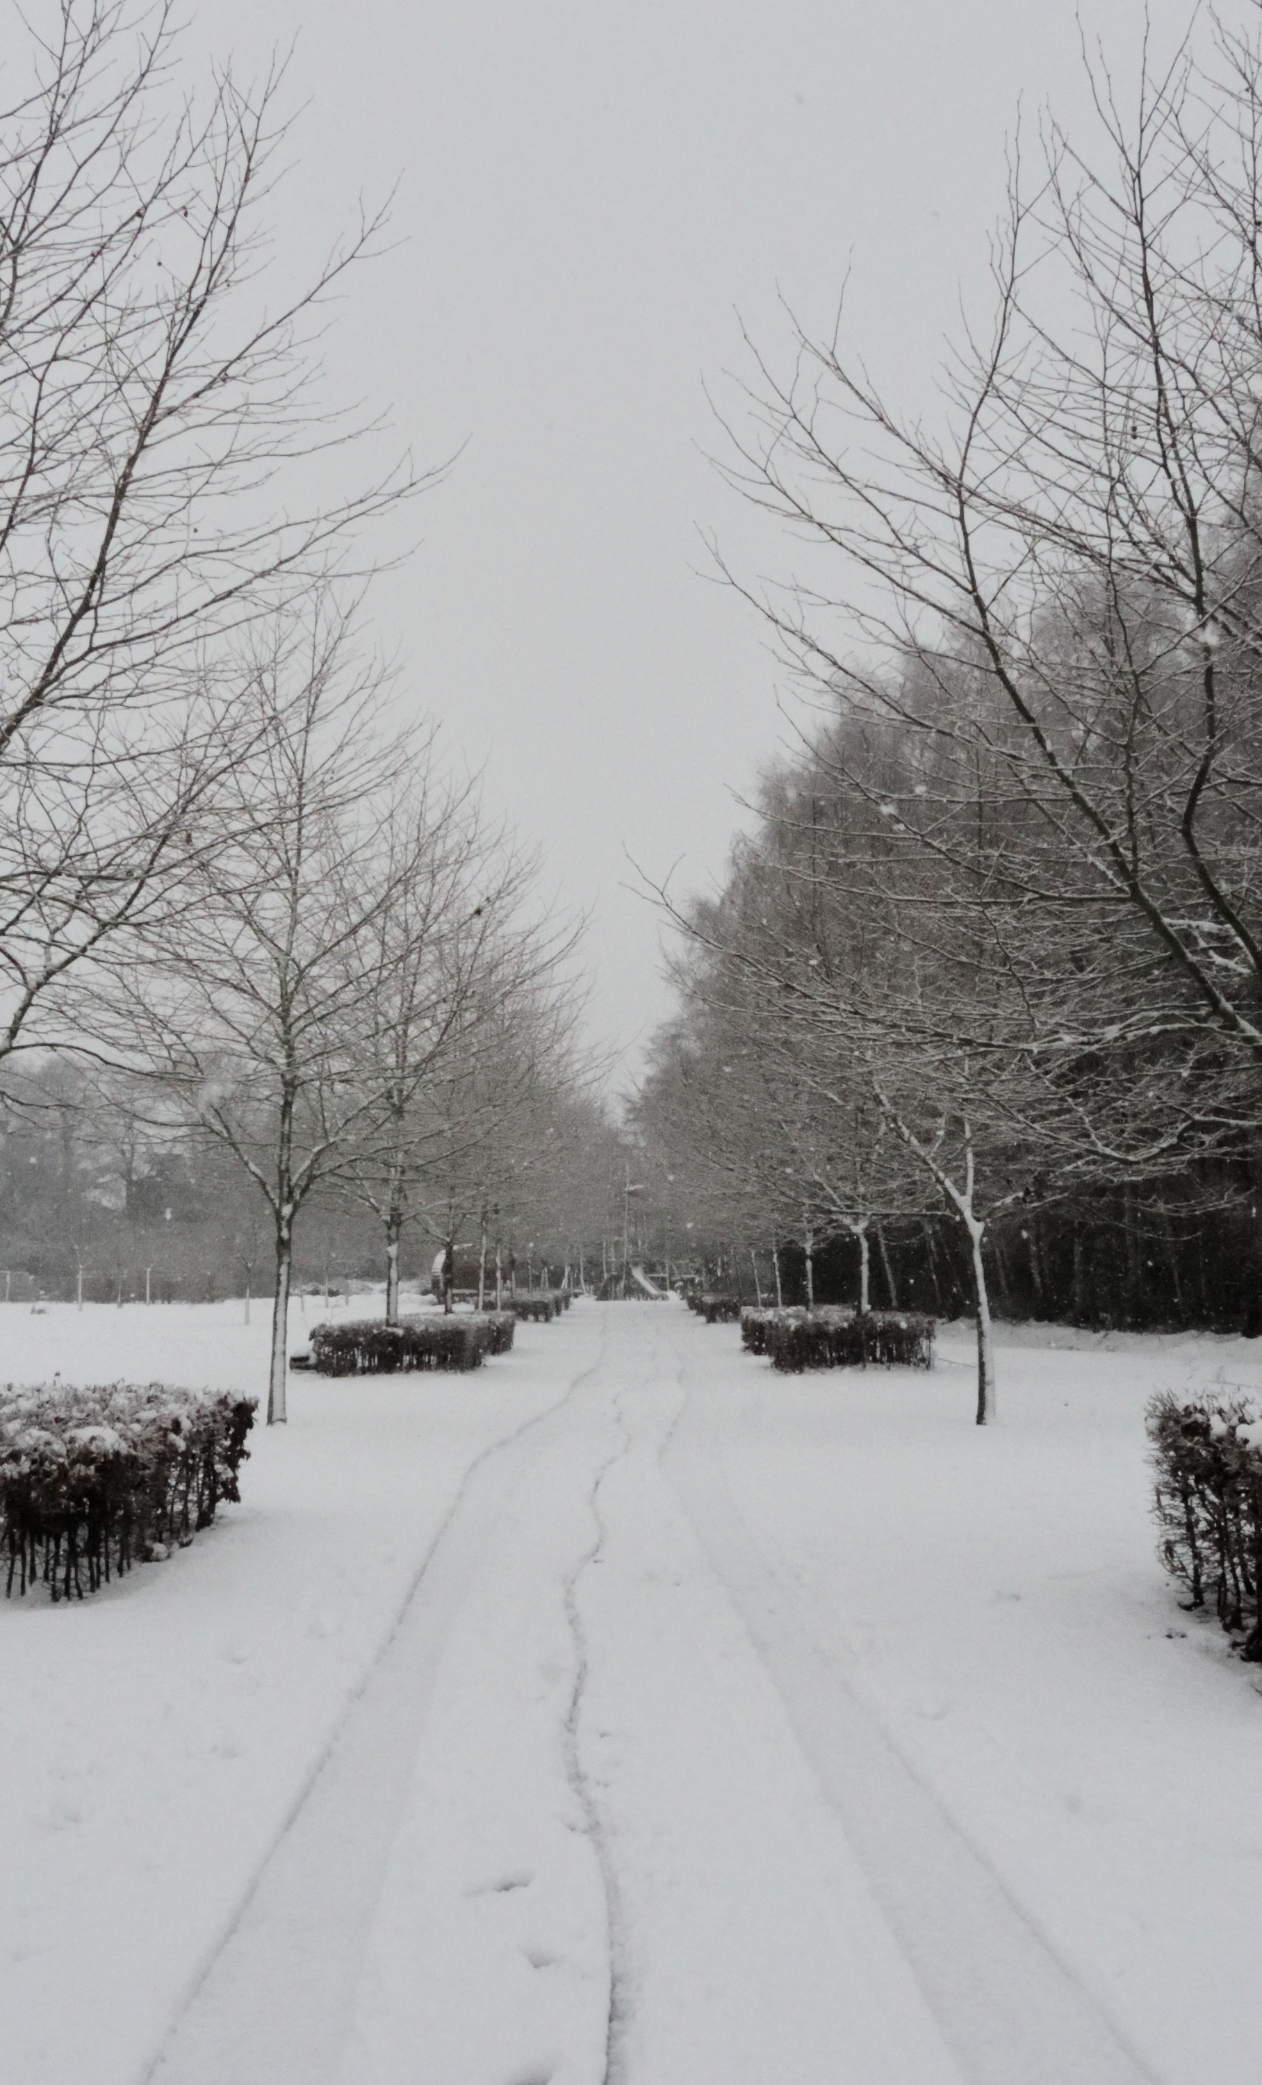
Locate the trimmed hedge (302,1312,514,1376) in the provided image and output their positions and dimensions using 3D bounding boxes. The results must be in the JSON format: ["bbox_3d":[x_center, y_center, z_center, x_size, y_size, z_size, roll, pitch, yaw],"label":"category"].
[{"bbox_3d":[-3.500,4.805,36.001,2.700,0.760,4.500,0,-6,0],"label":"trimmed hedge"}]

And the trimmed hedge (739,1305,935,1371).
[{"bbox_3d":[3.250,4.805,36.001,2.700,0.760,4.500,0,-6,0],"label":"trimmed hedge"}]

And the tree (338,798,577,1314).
[{"bbox_3d":[-2.950,0.655,36.415,4.000,9.100,4.000,0,-6,0],"label":"tree"}]

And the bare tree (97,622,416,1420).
[{"bbox_3d":[-3.800,-0.250,23.843,3.800,8.400,3.800,0,-6,0],"label":"bare tree"}]

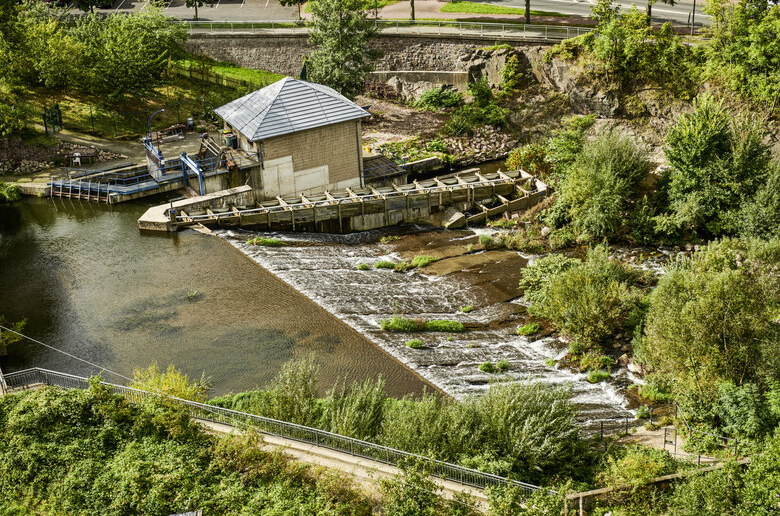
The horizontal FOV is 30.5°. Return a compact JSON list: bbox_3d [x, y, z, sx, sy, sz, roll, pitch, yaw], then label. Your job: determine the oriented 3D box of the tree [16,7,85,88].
[{"bbox_3d":[-29.190,-18.270,122.790,5.660,6.630,5.660,-3,25,0],"label":"tree"}]

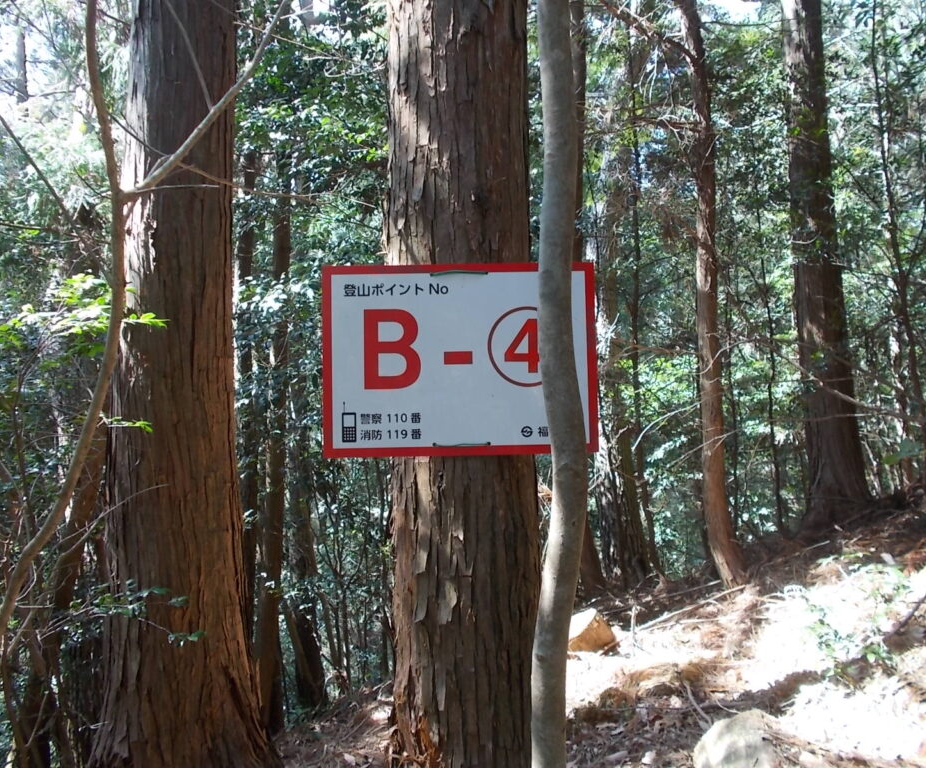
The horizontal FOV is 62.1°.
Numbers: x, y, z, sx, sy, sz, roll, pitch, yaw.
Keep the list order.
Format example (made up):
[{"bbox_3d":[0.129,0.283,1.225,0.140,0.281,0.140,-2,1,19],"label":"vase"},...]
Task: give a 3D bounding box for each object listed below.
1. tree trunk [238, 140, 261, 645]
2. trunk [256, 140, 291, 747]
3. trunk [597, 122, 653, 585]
[{"bbox_3d":[-1.332,0.197,4.800,0.130,3.300,0.130,-1,-4,0],"label":"tree trunk"},{"bbox_3d":[-1.029,0.325,4.200,0.140,3.200,0.140,-1,-4,0],"label":"trunk"},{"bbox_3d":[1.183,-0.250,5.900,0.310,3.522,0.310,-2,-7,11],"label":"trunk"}]

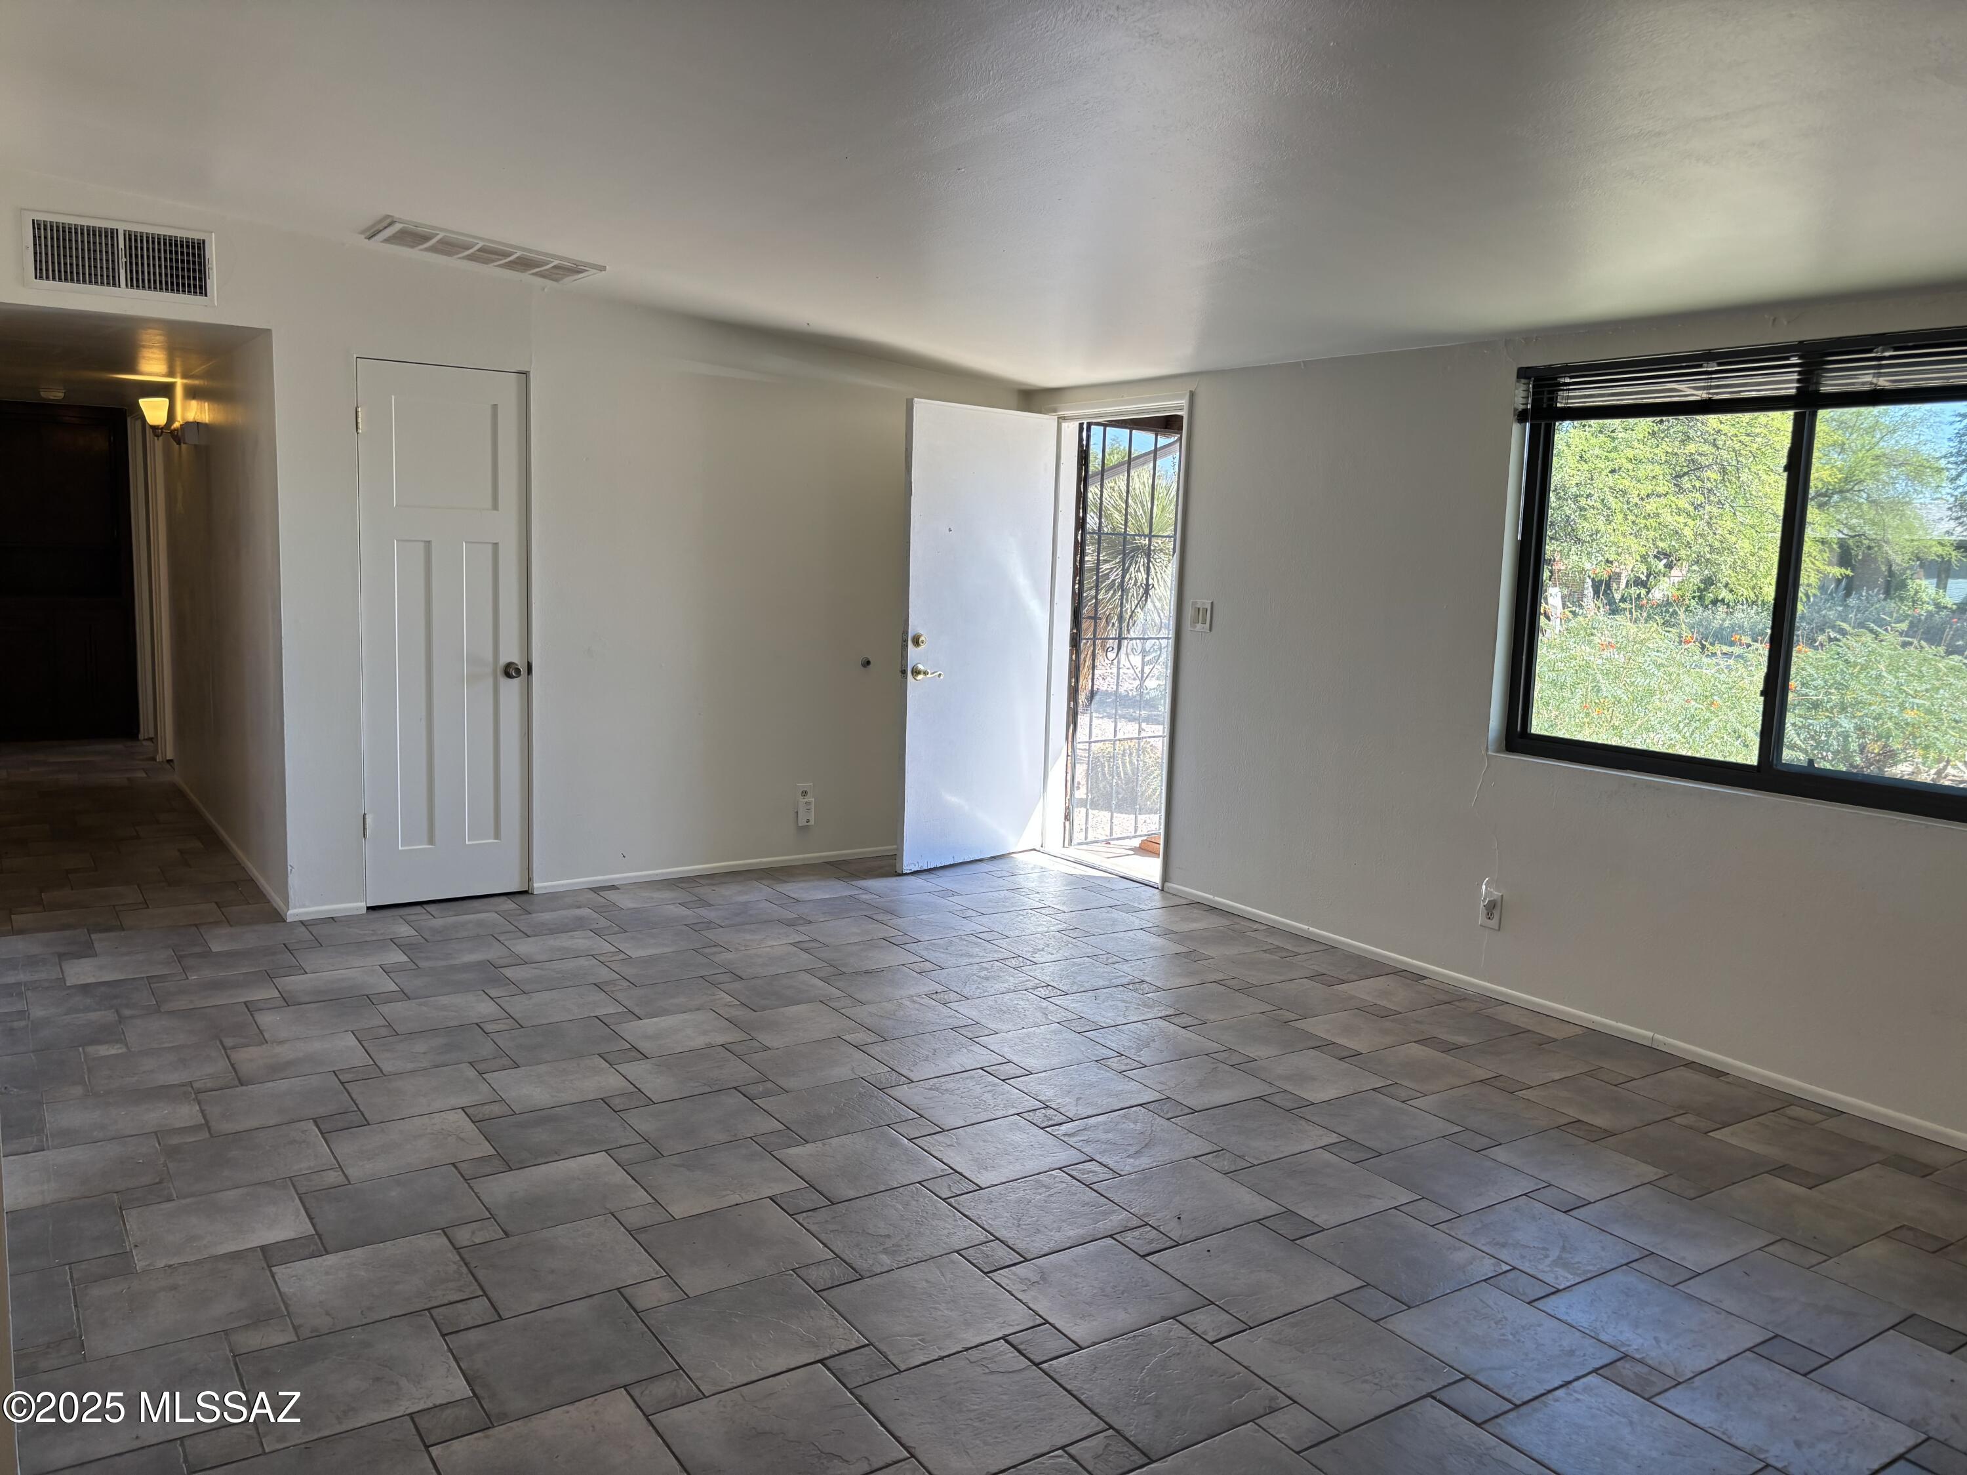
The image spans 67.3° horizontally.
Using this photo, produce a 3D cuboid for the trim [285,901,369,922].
[{"bbox_3d":[-2.466,0.653,5.556,0.278,0.040,0.013,-3,9,-34],"label":"trim"}]

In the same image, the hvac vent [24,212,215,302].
[{"bbox_3d":[-2.865,-1.592,4.920,0.553,0.242,0.025,-3,9,-34],"label":"hvac vent"}]

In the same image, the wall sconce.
[{"bbox_3d":[-4.110,-1.585,7.392,0.180,0.230,0.140,-3,9,-34],"label":"wall sconce"}]

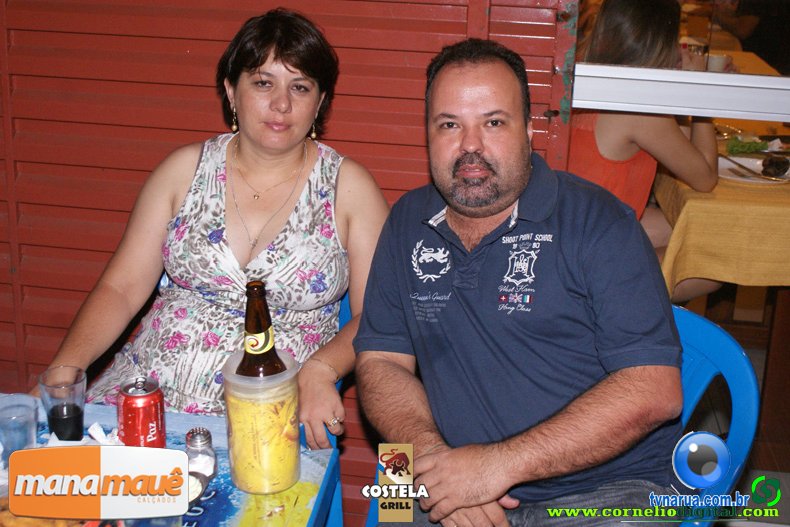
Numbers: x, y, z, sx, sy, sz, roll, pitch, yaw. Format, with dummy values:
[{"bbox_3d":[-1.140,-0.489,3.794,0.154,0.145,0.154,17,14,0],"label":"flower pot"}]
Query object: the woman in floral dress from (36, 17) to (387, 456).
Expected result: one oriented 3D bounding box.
[{"bbox_3d":[-0.286,0.244,1.626,0.580,1.280,0.680,4,17,4],"label":"woman in floral dress"}]

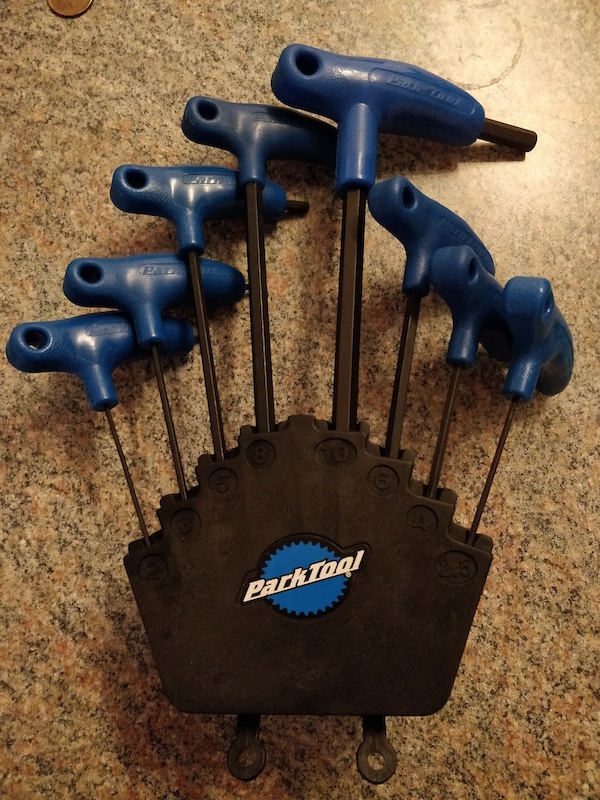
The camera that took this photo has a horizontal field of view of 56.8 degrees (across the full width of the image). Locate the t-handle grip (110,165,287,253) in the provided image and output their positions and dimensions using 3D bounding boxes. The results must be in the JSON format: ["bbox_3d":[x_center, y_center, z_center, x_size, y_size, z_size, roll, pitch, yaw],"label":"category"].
[{"bbox_3d":[-0.047,-0.098,0.282,0.088,0.018,0.048,-5,75,-18],"label":"t-handle grip"}]

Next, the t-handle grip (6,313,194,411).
[{"bbox_3d":[-0.090,-0.020,0.266,0.088,0.018,0.048,-12,72,-36],"label":"t-handle grip"}]

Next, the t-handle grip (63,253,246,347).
[{"bbox_3d":[-0.067,-0.051,0.272,0.088,0.018,0.048,-8,74,-27],"label":"t-handle grip"}]

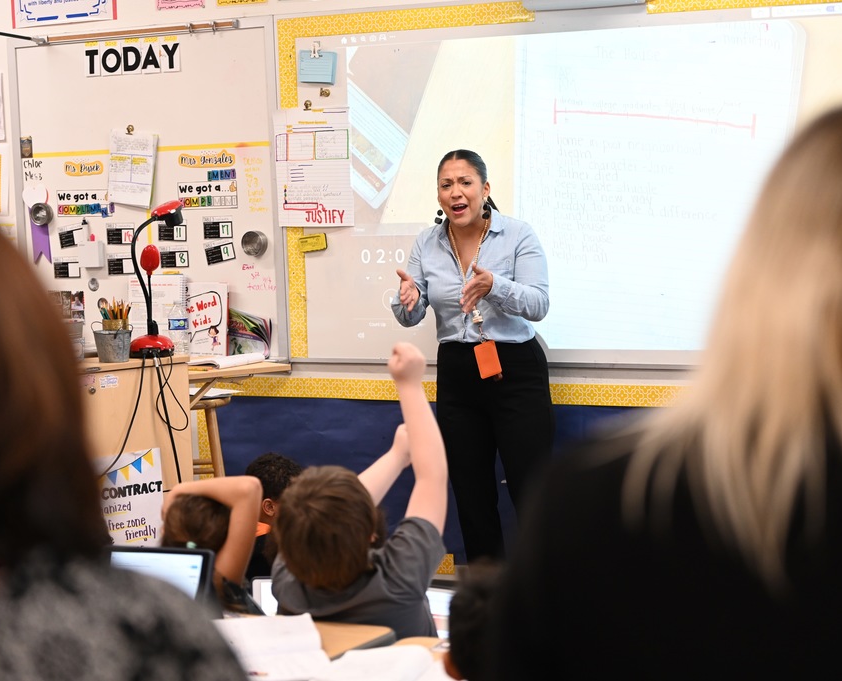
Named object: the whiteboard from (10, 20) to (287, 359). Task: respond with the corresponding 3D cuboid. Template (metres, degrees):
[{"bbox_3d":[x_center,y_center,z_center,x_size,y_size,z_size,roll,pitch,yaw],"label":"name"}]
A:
[{"bbox_3d":[-1.024,-0.531,7.290,1.200,1.220,0.040,1,6,28],"label":"whiteboard"}]

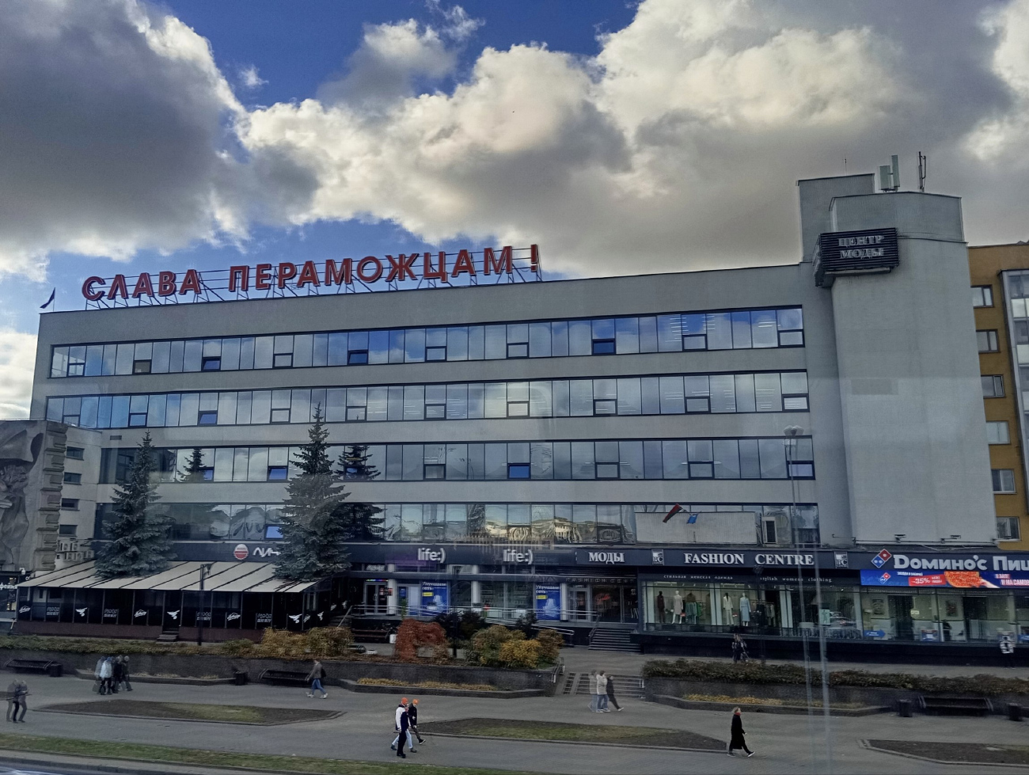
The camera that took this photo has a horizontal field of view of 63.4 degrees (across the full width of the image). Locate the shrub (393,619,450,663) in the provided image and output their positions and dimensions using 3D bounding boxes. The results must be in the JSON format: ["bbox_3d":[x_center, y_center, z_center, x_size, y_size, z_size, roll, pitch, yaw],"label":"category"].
[{"bbox_3d":[-4.634,12.477,41.120,2.400,2.000,1.900,-2,-10,13],"label":"shrub"}]

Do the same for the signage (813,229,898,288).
[{"bbox_3d":[20.990,-7.931,51.409,4.210,2.309,3.500,-2,-10,13],"label":"signage"}]

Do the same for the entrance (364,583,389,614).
[{"bbox_3d":[-9.577,14.564,57.550,1.840,2.158,0.300,-2,-10,13],"label":"entrance"}]

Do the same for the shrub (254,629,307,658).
[{"bbox_3d":[-11.955,13.064,42.684,2.400,1.450,1.600,-2,-10,13],"label":"shrub"}]

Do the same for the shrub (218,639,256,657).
[{"bbox_3d":[-14.926,13.941,44.859,1.950,0.775,1.400,-2,-10,13],"label":"shrub"}]

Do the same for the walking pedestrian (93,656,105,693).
[{"bbox_3d":[-20.273,14.039,40.807,0.500,1.710,0.500,-2,-10,13],"label":"walking pedestrian"}]

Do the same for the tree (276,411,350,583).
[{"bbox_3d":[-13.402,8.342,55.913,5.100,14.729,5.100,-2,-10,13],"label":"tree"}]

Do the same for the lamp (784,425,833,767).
[{"bbox_3d":[10.010,6.971,28.576,0.700,11.322,0.600,-2,-10,13],"label":"lamp"}]

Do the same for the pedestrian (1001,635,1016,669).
[{"bbox_3d":[25.575,13.685,43.215,0.600,1.690,0.520,-2,-10,13],"label":"pedestrian"}]

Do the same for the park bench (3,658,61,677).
[{"bbox_3d":[-25.242,14.555,43.449,2.650,0.750,0.750,-2,-10,13],"label":"park bench"}]

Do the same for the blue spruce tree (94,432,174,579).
[{"bbox_3d":[-23.023,8.964,51.270,4.600,12.400,4.600,-2,-10,13],"label":"blue spruce tree"}]

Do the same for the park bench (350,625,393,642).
[{"bbox_3d":[-8.316,14.468,48.761,2.500,0.950,0.700,-2,-10,13],"label":"park bench"}]

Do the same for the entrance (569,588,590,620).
[{"bbox_3d":[3.843,12.852,49.333,1.380,2.100,0.200,-2,-10,13],"label":"entrance"}]

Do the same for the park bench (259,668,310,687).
[{"bbox_3d":[-11.697,14.727,42.391,2.500,0.800,0.750,-2,-10,13],"label":"park bench"}]

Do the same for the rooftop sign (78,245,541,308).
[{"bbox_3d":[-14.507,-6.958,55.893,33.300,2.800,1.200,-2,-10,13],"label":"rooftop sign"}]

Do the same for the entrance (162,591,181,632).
[{"bbox_3d":[-20.295,13.232,49.362,1.250,2.370,0.200,-2,-10,13],"label":"entrance"}]

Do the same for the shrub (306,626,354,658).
[{"bbox_3d":[-10.025,13.715,45.269,2.450,1.408,2.000,-2,-10,13],"label":"shrub"}]

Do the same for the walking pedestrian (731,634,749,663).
[{"bbox_3d":[11.149,13.048,41.486,0.650,1.620,0.500,-2,-10,13],"label":"walking pedestrian"}]

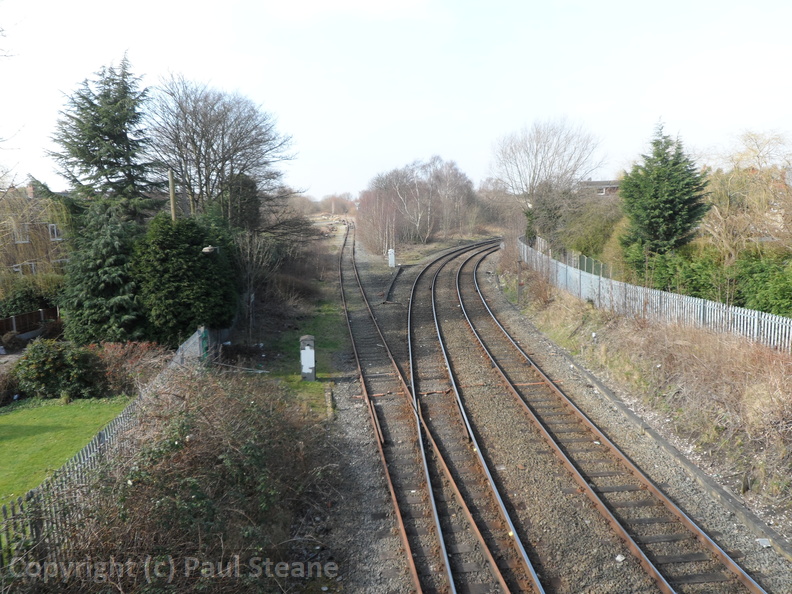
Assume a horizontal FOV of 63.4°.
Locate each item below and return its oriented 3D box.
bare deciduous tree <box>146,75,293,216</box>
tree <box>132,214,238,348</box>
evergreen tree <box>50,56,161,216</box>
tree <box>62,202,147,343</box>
[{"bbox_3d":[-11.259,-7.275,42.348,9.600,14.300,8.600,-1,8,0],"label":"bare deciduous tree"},{"bbox_3d":[-9.261,-0.497,28.903,4.700,6.400,4.500,-1,8,0],"label":"tree"},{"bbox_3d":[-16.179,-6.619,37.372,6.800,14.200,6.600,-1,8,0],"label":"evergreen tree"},{"bbox_3d":[-12.988,-0.857,29.442,4.100,6.900,4.100,-1,8,0],"label":"tree"}]

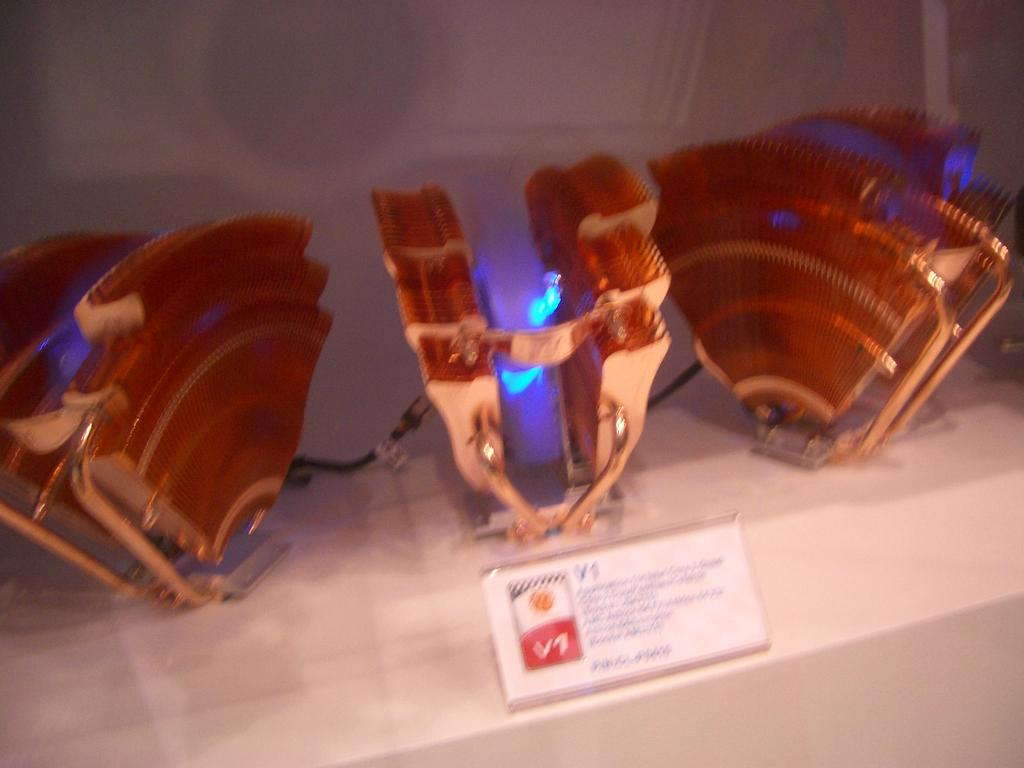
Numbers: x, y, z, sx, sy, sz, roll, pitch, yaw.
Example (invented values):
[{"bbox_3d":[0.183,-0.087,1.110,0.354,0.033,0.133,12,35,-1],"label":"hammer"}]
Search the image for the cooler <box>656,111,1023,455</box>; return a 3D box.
[{"bbox_3d":[0.129,-0.036,0.439,0.092,0.143,0.143,-26,29,-38],"label":"cooler"}]

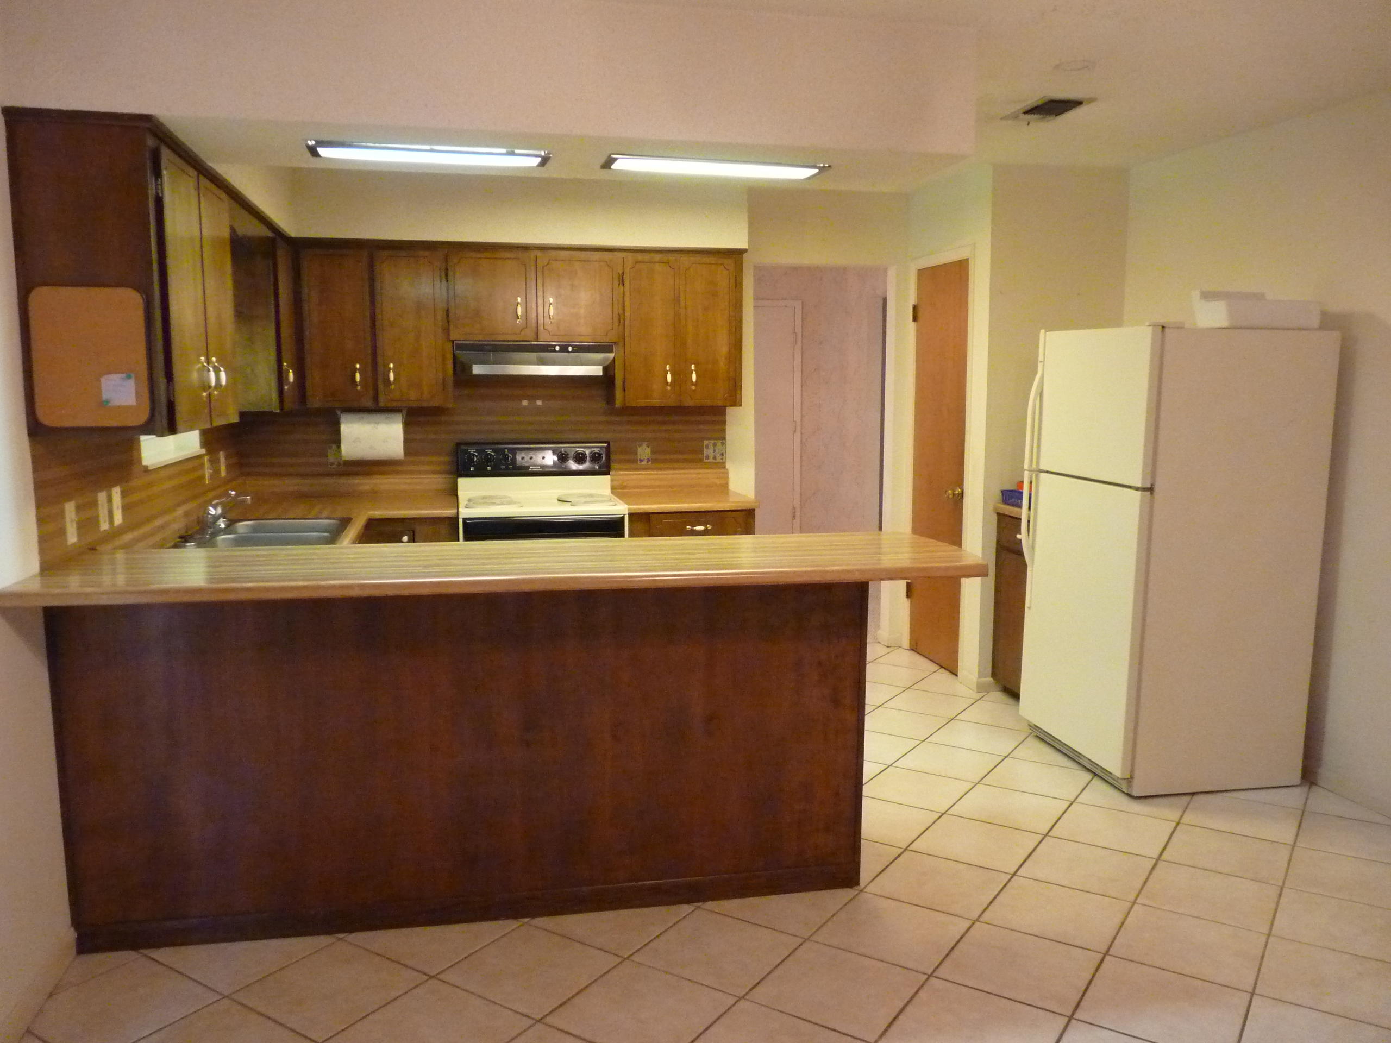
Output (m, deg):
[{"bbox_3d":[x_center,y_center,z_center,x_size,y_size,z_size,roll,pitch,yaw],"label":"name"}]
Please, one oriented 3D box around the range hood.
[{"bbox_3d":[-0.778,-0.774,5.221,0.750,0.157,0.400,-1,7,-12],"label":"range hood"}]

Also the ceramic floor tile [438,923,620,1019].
[{"bbox_3d":[-0.407,1.116,2.702,0.331,0.010,0.331,4,8,33],"label":"ceramic floor tile"}]

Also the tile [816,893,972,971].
[{"bbox_3d":[0.527,1.093,2.892,0.333,0.010,0.333,4,8,33],"label":"tile"}]

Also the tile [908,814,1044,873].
[{"bbox_3d":[0.899,1.024,3.457,0.331,0.010,0.331,4,8,33],"label":"tile"}]

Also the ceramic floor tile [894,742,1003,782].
[{"bbox_3d":[0.983,0.935,4.199,0.333,0.010,0.333,4,8,33],"label":"ceramic floor tile"}]

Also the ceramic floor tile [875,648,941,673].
[{"bbox_3d":[1.163,0.754,5.693,0.331,0.010,0.331,4,8,33],"label":"ceramic floor tile"}]

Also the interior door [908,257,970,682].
[{"bbox_3d":[1.261,-0.279,5.576,0.036,2.035,0.605,-1,7,-12],"label":"interior door"}]

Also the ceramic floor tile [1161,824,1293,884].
[{"bbox_3d":[1.649,1.035,3.368,0.333,0.010,0.333,4,8,33],"label":"ceramic floor tile"}]

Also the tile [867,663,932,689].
[{"bbox_3d":[0.968,0.775,5.404,0.331,0.010,0.331,5,8,33],"label":"tile"}]

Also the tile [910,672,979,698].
[{"bbox_3d":[1.265,0.804,5.277,0.333,0.010,0.333,4,8,33],"label":"tile"}]

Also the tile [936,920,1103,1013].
[{"bbox_3d":[0.809,1.111,2.703,0.331,0.010,0.331,5,8,33],"label":"tile"}]

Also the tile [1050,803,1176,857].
[{"bbox_3d":[1.367,1.012,3.554,0.331,0.010,0.331,4,8,33],"label":"tile"}]

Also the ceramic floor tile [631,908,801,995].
[{"bbox_3d":[0.061,1.104,2.799,0.331,0.010,0.331,4,8,33],"label":"ceramic floor tile"}]

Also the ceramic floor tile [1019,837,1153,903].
[{"bbox_3d":[1.175,1.042,3.259,0.331,0.010,0.331,5,8,33],"label":"ceramic floor tile"}]

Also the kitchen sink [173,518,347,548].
[{"bbox_3d":[-1.560,0.132,3.901,0.550,0.190,0.840,-1,7,-12],"label":"kitchen sink"}]

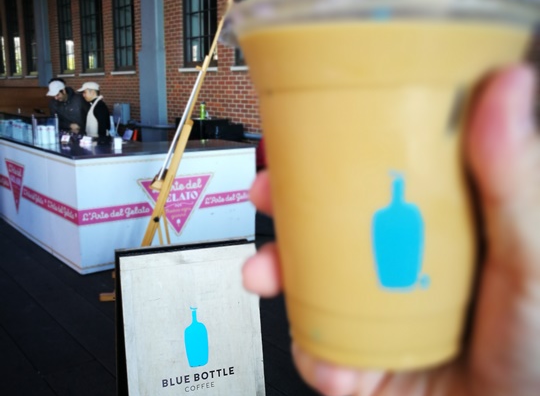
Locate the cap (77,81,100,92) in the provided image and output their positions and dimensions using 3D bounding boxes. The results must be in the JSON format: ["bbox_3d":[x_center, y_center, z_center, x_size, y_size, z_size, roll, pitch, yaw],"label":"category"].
[{"bbox_3d":[-2.104,-1.284,6.500,0.265,0.118,0.180,-9,14,-24],"label":"cap"}]

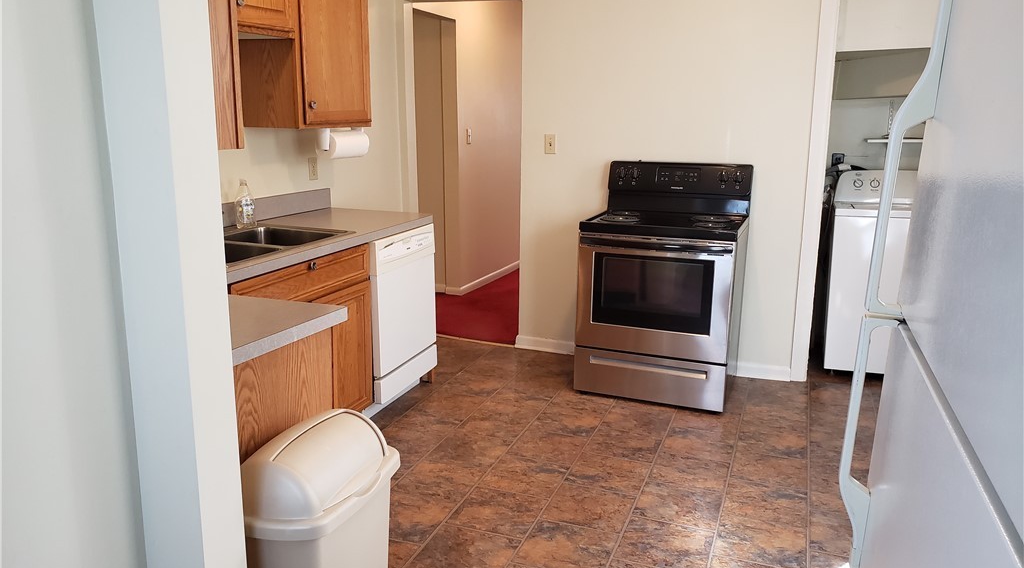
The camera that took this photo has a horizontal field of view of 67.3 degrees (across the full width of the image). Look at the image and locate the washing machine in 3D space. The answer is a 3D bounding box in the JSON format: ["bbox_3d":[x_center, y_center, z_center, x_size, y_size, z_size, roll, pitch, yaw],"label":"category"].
[{"bbox_3d":[2.189,-0.071,4.386,0.690,1.100,0.660,4,13,20],"label":"washing machine"}]

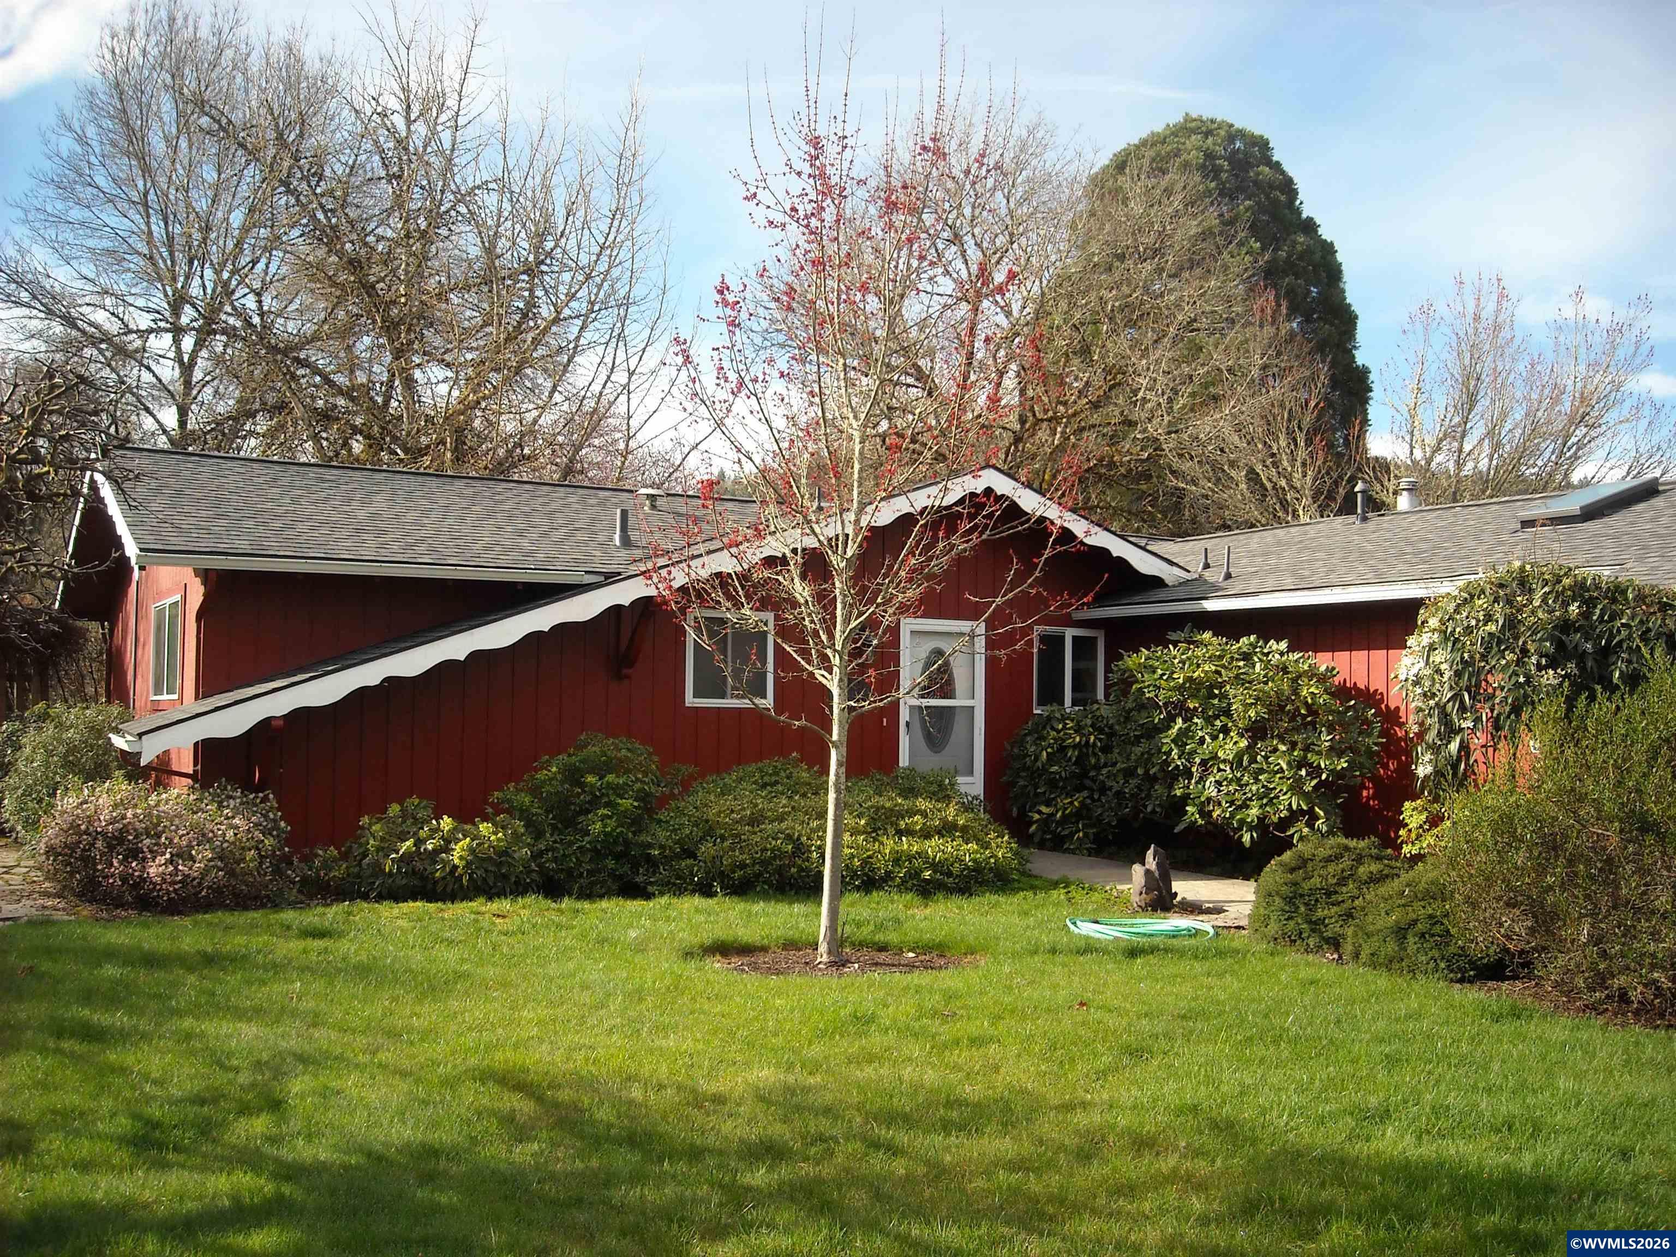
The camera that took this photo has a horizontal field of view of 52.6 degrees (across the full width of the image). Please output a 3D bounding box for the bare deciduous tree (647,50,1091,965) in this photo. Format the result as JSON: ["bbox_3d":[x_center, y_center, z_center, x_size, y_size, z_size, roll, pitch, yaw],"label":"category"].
[{"bbox_3d":[0.153,-0.747,9.652,2.543,5.255,2.467,1,-2,0],"label":"bare deciduous tree"}]

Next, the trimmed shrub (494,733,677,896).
[{"bbox_3d":[-1.951,1.402,13.097,1.449,1.174,1.400,1,-2,-18],"label":"trimmed shrub"}]

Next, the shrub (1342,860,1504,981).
[{"bbox_3d":[3.311,1.621,9.597,0.912,0.607,1.000,0,-2,15],"label":"shrub"}]

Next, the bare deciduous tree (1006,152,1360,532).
[{"bbox_3d":[6.232,-2.985,31.115,6.491,11.545,6.361,1,-2,0],"label":"bare deciduous tree"}]

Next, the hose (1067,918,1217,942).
[{"bbox_3d":[1.936,1.924,10.825,0.962,0.090,0.850,1,-2,0],"label":"hose"}]

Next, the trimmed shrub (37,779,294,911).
[{"bbox_3d":[-4.750,1.486,11.996,1.695,0.847,1.500,2,-2,-24],"label":"trimmed shrub"}]

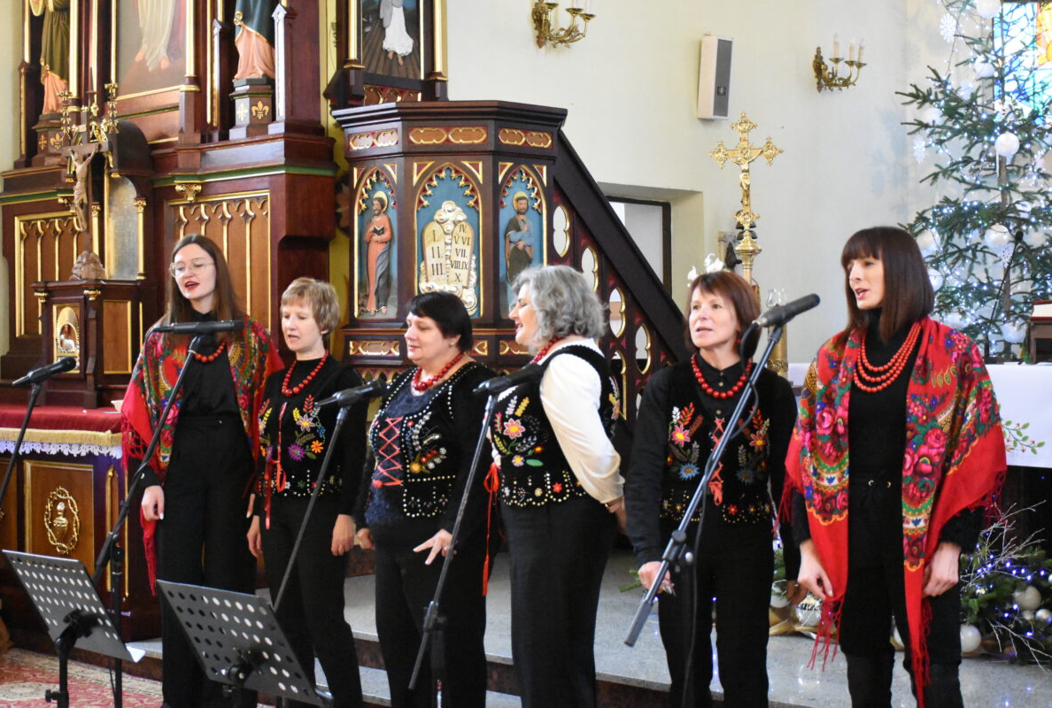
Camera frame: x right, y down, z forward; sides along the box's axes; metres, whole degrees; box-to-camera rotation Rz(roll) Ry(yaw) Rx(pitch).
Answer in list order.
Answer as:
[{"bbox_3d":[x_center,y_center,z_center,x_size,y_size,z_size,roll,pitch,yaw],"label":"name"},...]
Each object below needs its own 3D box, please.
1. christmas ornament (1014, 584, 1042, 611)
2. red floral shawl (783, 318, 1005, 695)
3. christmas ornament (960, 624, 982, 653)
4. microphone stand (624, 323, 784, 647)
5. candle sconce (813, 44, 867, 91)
[{"bbox_3d":[1.850,0.900,6.200,0.098,0.100,0.098,0,0,0],"label":"christmas ornament"},{"bbox_3d":[0.980,0.425,4.480,0.560,1.020,0.360,0,0,22],"label":"red floral shawl"},{"bbox_3d":[1.574,1.015,6.000,0.100,0.104,0.100,0,0,0],"label":"christmas ornament"},{"bbox_3d":[0.380,0.640,4.000,0.600,1.430,0.600,0,0,-18],"label":"microphone stand"},{"bbox_3d":[1.965,-1.810,10.480,0.320,0.340,0.330,-1,1,-44],"label":"candle sconce"}]

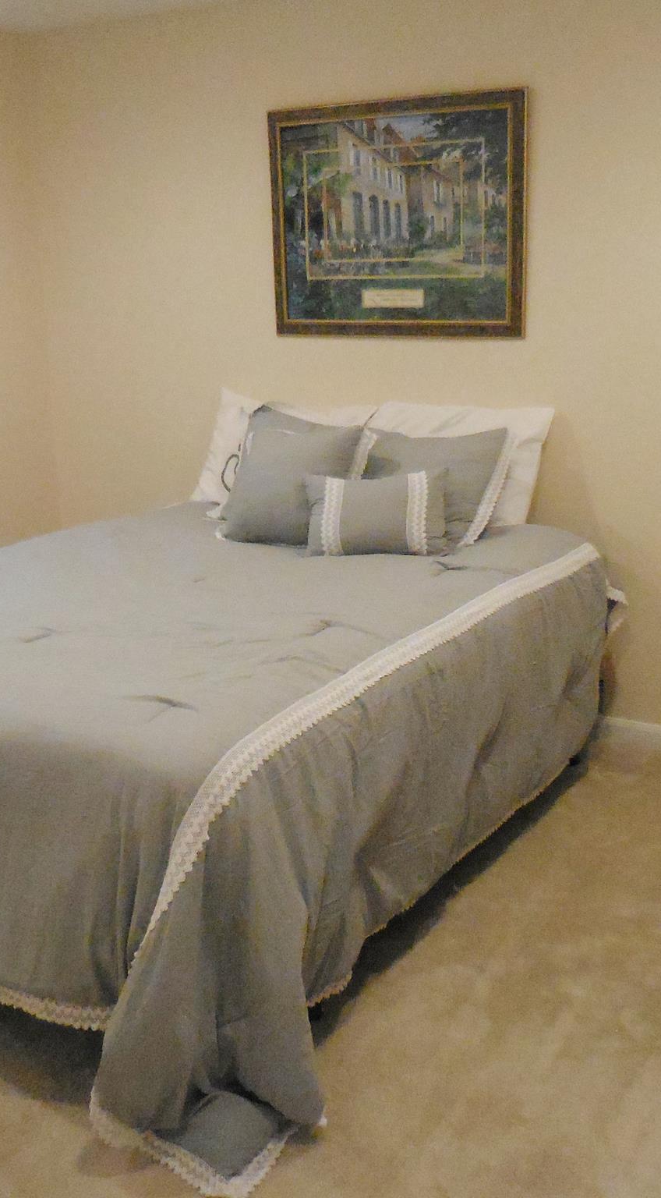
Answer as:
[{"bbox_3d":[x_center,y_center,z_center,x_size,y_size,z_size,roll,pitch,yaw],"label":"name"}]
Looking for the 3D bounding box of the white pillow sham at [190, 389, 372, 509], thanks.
[{"bbox_3d":[-0.154,-0.519,4.047,0.667,0.428,0.149,8,-9,29],"label":"white pillow sham"}]

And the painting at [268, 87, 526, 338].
[{"bbox_3d":[0.199,-1.252,3.807,0.935,0.744,0.030,8,18,29],"label":"painting"}]

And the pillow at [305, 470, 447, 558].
[{"bbox_3d":[0.141,-0.258,3.513,0.418,0.274,0.129,1,-10,8],"label":"pillow"}]

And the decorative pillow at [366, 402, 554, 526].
[{"bbox_3d":[0.375,-0.444,3.749,0.647,0.418,0.149,8,-9,29],"label":"decorative pillow"}]

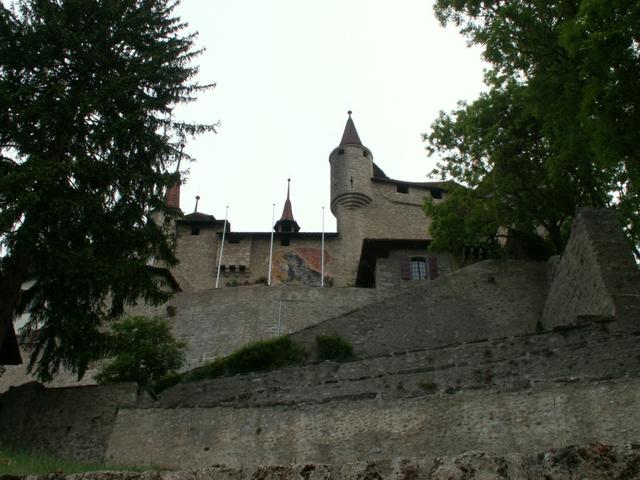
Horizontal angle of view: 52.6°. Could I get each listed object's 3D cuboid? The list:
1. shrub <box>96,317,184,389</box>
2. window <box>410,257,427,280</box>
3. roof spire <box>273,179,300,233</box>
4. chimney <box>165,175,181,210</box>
[{"bbox_3d":[-9.205,5.737,33.000,4.500,3.900,4.200,1,-29,0],"label":"shrub"},{"bbox_3d":[6.698,1.938,44.000,1.050,1.800,0.200,1,-29,0],"label":"window"},{"bbox_3d":[-2.843,-3.154,57.500,2.300,5.200,2.300,1,-29,0],"label":"roof spire"},{"bbox_3d":[-12.993,-4.184,57.000,1.400,3.600,1.400,1,-29,0],"label":"chimney"}]

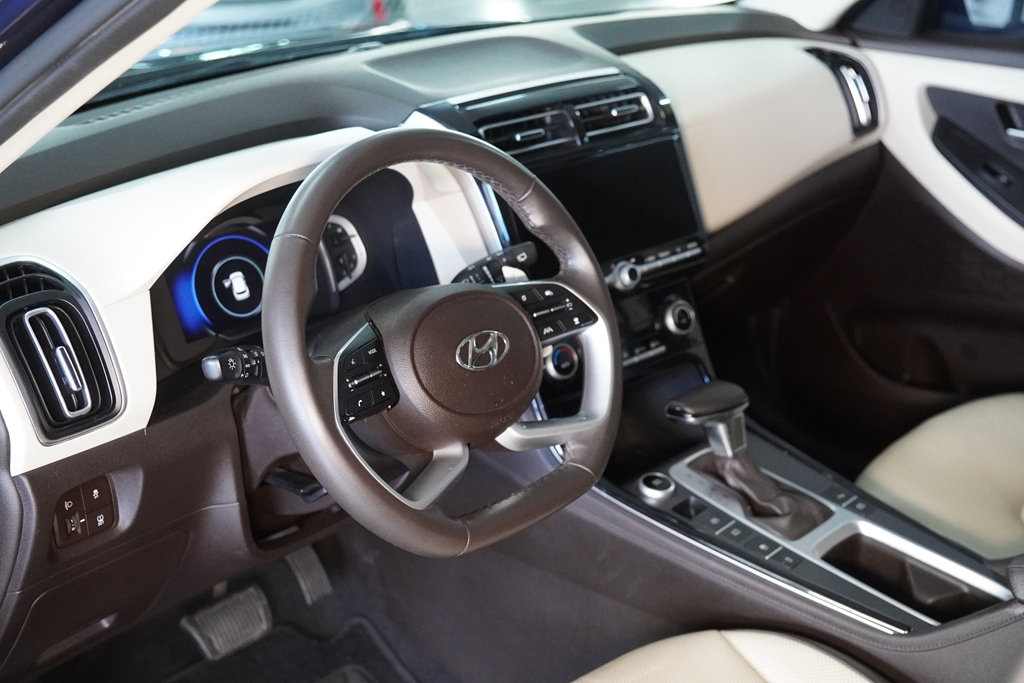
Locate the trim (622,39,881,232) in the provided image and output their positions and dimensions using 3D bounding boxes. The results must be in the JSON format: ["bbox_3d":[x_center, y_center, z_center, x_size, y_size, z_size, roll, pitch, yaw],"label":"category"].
[{"bbox_3d":[0.348,-0.300,1.717,0.150,0.200,0.540,18,28,38],"label":"trim"}]

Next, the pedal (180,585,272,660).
[{"bbox_3d":[-0.347,0.341,1.543,0.105,0.060,0.033,-22,-12,-44],"label":"pedal"}]

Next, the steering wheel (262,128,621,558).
[{"bbox_3d":[-0.066,-0.004,1.108,0.371,0.352,0.105,-22,3,-43],"label":"steering wheel"}]

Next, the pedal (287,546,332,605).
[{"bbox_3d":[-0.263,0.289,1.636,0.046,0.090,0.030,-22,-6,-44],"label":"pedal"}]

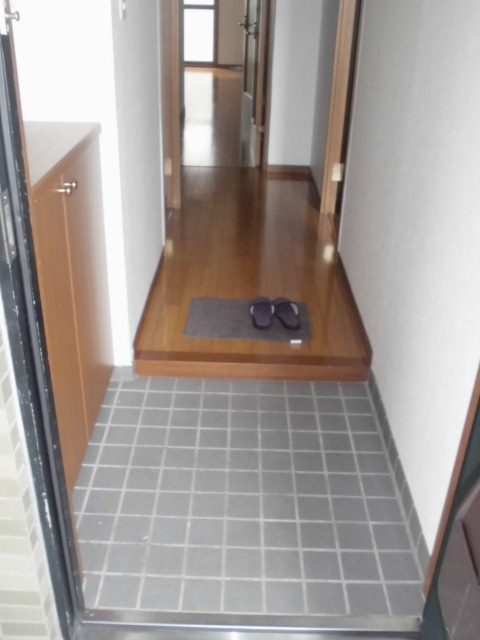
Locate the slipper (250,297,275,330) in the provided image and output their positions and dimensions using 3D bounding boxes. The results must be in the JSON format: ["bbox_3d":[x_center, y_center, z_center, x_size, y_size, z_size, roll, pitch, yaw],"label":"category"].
[{"bbox_3d":[0.097,-0.052,2.644,0.100,0.070,0.268,2,28,1],"label":"slipper"}]

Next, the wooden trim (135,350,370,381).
[{"bbox_3d":[0.047,0.175,2.372,0.872,0.067,0.065,2,28,0],"label":"wooden trim"}]

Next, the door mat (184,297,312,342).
[{"bbox_3d":[0.037,-0.009,2.639,0.508,0.010,0.345,3,28,1],"label":"door mat"}]

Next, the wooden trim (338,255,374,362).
[{"bbox_3d":[0.488,-0.090,2.767,0.014,0.062,0.990,2,28,0],"label":"wooden trim"}]

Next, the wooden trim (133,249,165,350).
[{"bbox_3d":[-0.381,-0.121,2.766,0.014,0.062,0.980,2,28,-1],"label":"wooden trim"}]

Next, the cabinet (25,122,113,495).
[{"bbox_3d":[-0.616,-0.023,1.724,0.360,0.860,0.840,2,28,0],"label":"cabinet"}]

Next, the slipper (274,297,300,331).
[{"bbox_3d":[0.199,-0.049,2.646,0.100,0.070,0.268,-3,28,-9],"label":"slipper"}]

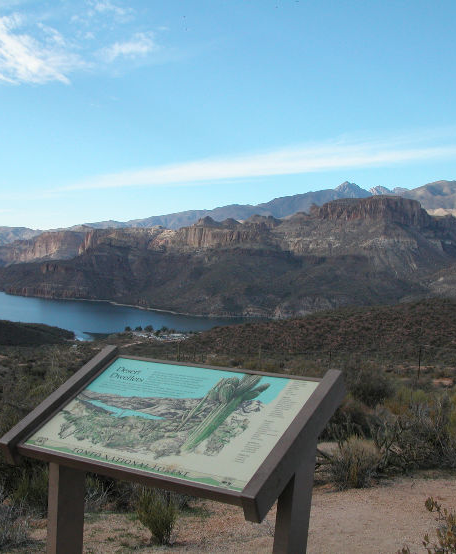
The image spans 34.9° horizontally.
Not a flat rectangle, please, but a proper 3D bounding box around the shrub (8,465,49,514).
[{"bbox_3d":[-1.207,1.319,4.500,0.290,0.320,0.290,1,2,0],"label":"shrub"}]

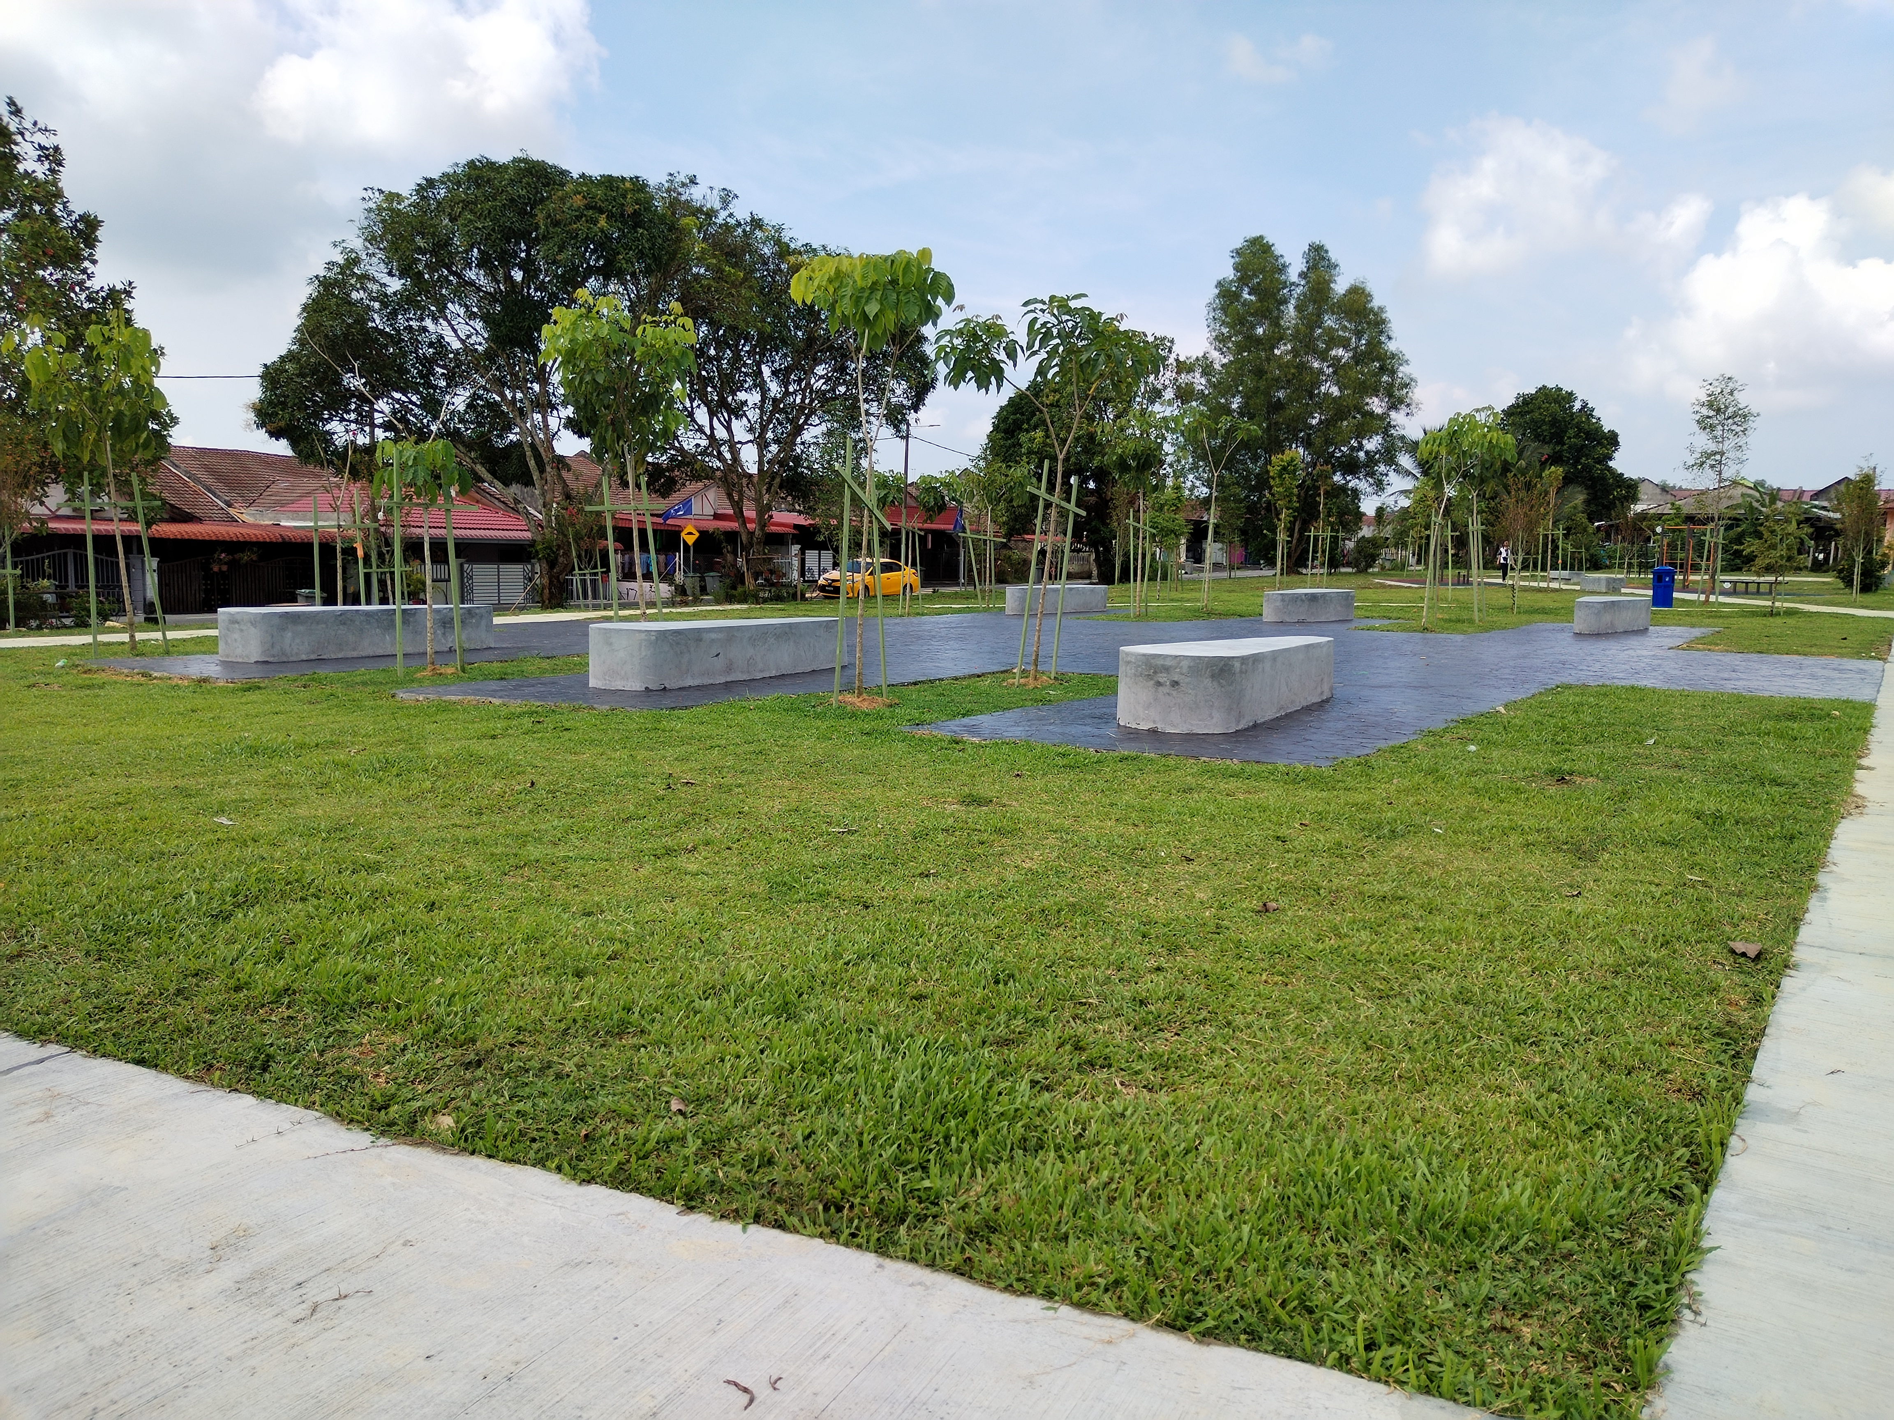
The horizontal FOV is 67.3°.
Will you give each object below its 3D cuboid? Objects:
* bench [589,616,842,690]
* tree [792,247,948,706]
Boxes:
[{"bbox_3d":[-2.063,-0.560,13.323,0.880,0.520,2.950,5,8,34],"label":"bench"},{"bbox_3d":[-0.609,-1.902,11.473,1.301,3.572,1.301,0,6,0],"label":"tree"}]

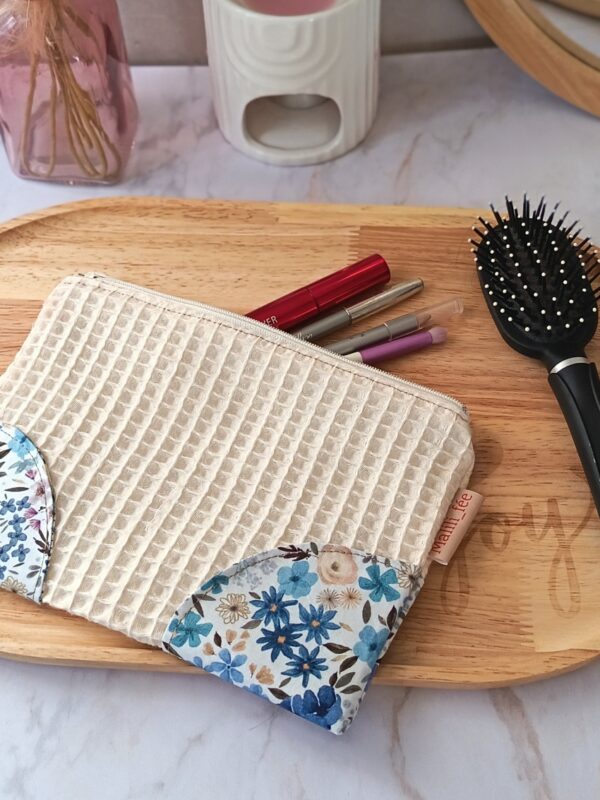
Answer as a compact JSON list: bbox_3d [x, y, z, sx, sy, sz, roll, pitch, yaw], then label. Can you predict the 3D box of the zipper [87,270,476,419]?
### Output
[{"bbox_3d":[-0.019,-0.034,0.592,0.231,0.018,0.018,20,53,18],"label":"zipper"}]

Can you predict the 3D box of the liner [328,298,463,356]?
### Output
[{"bbox_3d":[0.032,-0.031,0.593,0.128,0.009,0.009,-20,52,-17],"label":"liner"}]

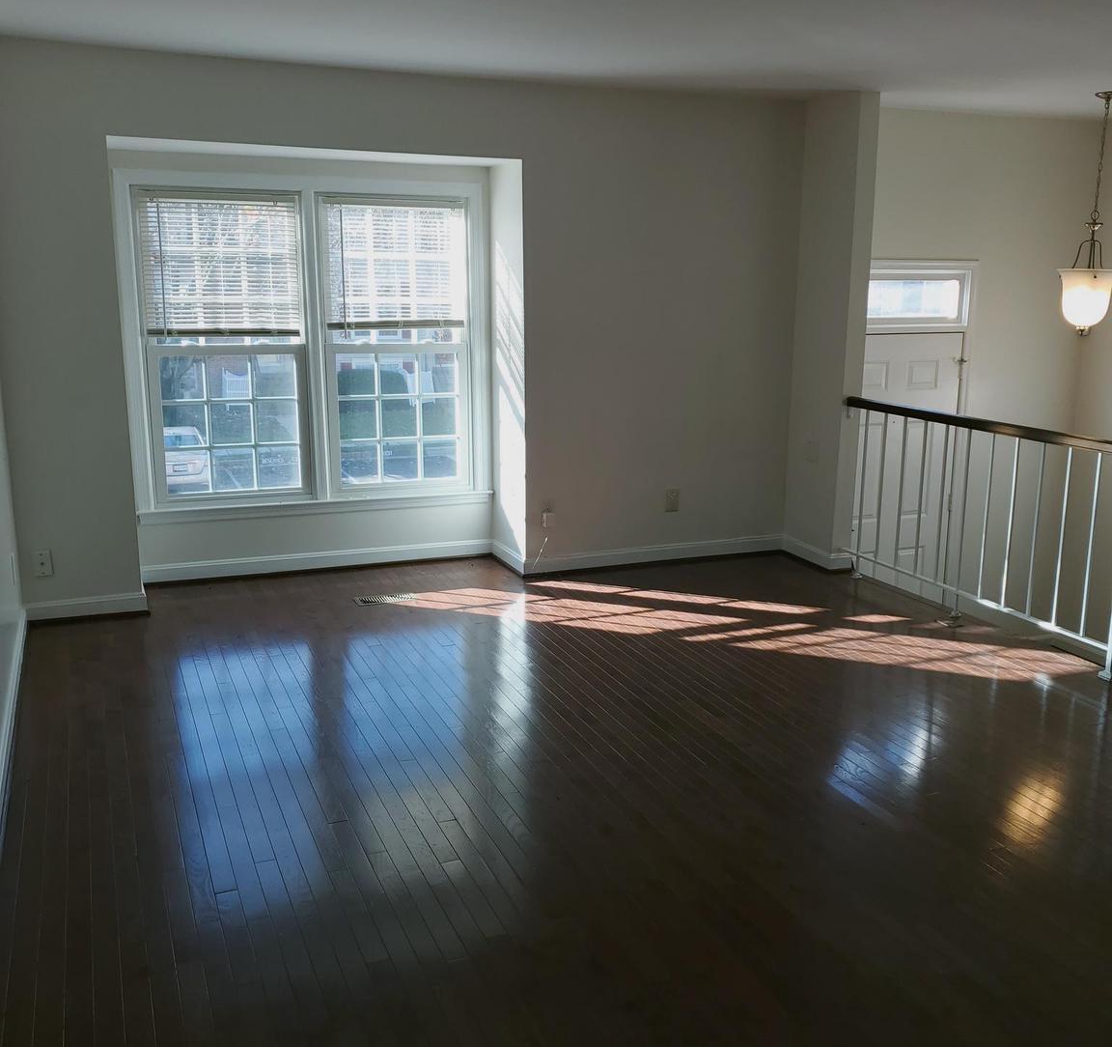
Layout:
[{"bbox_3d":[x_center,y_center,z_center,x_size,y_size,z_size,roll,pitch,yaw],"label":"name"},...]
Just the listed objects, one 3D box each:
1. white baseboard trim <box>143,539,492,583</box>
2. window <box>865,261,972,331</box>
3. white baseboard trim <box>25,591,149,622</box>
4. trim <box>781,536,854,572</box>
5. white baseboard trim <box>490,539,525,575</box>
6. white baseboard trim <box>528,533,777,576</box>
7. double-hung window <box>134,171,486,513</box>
[{"bbox_3d":[-1.217,0.192,5.890,1.837,0.090,0.020,-4,13,-21],"label":"white baseboard trim"},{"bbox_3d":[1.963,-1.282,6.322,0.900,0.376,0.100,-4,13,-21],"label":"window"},{"bbox_3d":[-2.103,0.376,5.008,0.496,0.090,0.020,-4,13,-21],"label":"white baseboard trim"},{"bbox_3d":[1.431,0.159,6.159,0.148,0.090,0.477,-4,13,-21],"label":"trim"},{"bbox_3d":[-0.260,0.177,6.000,0.020,0.090,0.527,-4,13,-21],"label":"white baseboard trim"},{"bbox_3d":[0.553,0.173,6.054,1.570,0.090,0.020,-4,13,-21],"label":"white baseboard trim"},{"bbox_3d":[-1.217,-0.889,5.662,1.709,1.574,0.100,-4,13,-21],"label":"double-hung window"}]

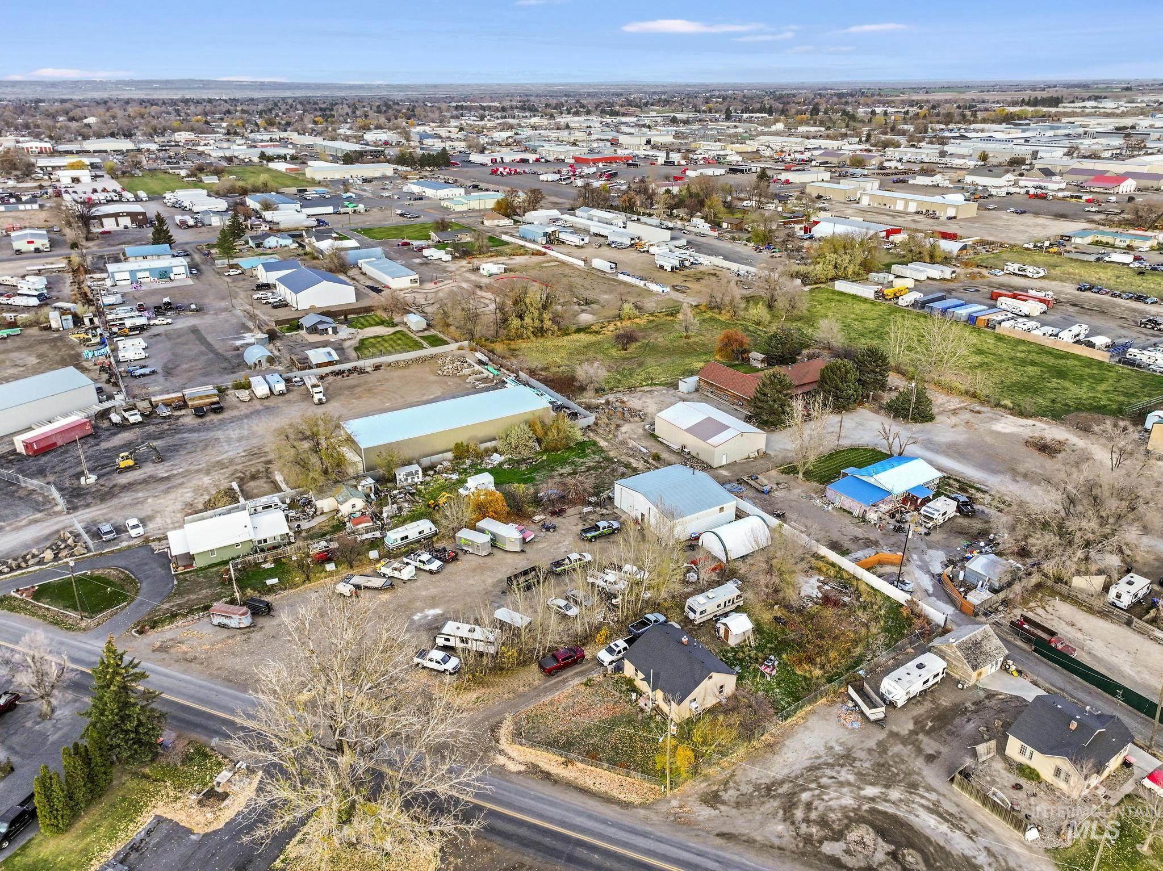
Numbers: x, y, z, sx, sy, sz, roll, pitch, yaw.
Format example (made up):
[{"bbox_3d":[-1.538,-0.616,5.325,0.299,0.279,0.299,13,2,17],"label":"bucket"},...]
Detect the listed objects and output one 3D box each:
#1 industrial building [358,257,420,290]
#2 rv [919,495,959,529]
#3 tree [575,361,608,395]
[{"bbox_3d":[-67.449,-56.924,282.201,9.400,4.300,31.200,-15,28,-30],"label":"industrial building"},{"bbox_3d":[56.008,12.195,126.851,7.200,2.900,2.500,-17,29,-33],"label":"rv"},{"bbox_3d":[2.243,-13.189,179.452,7.300,7.000,7.000,0,24,0],"label":"tree"}]

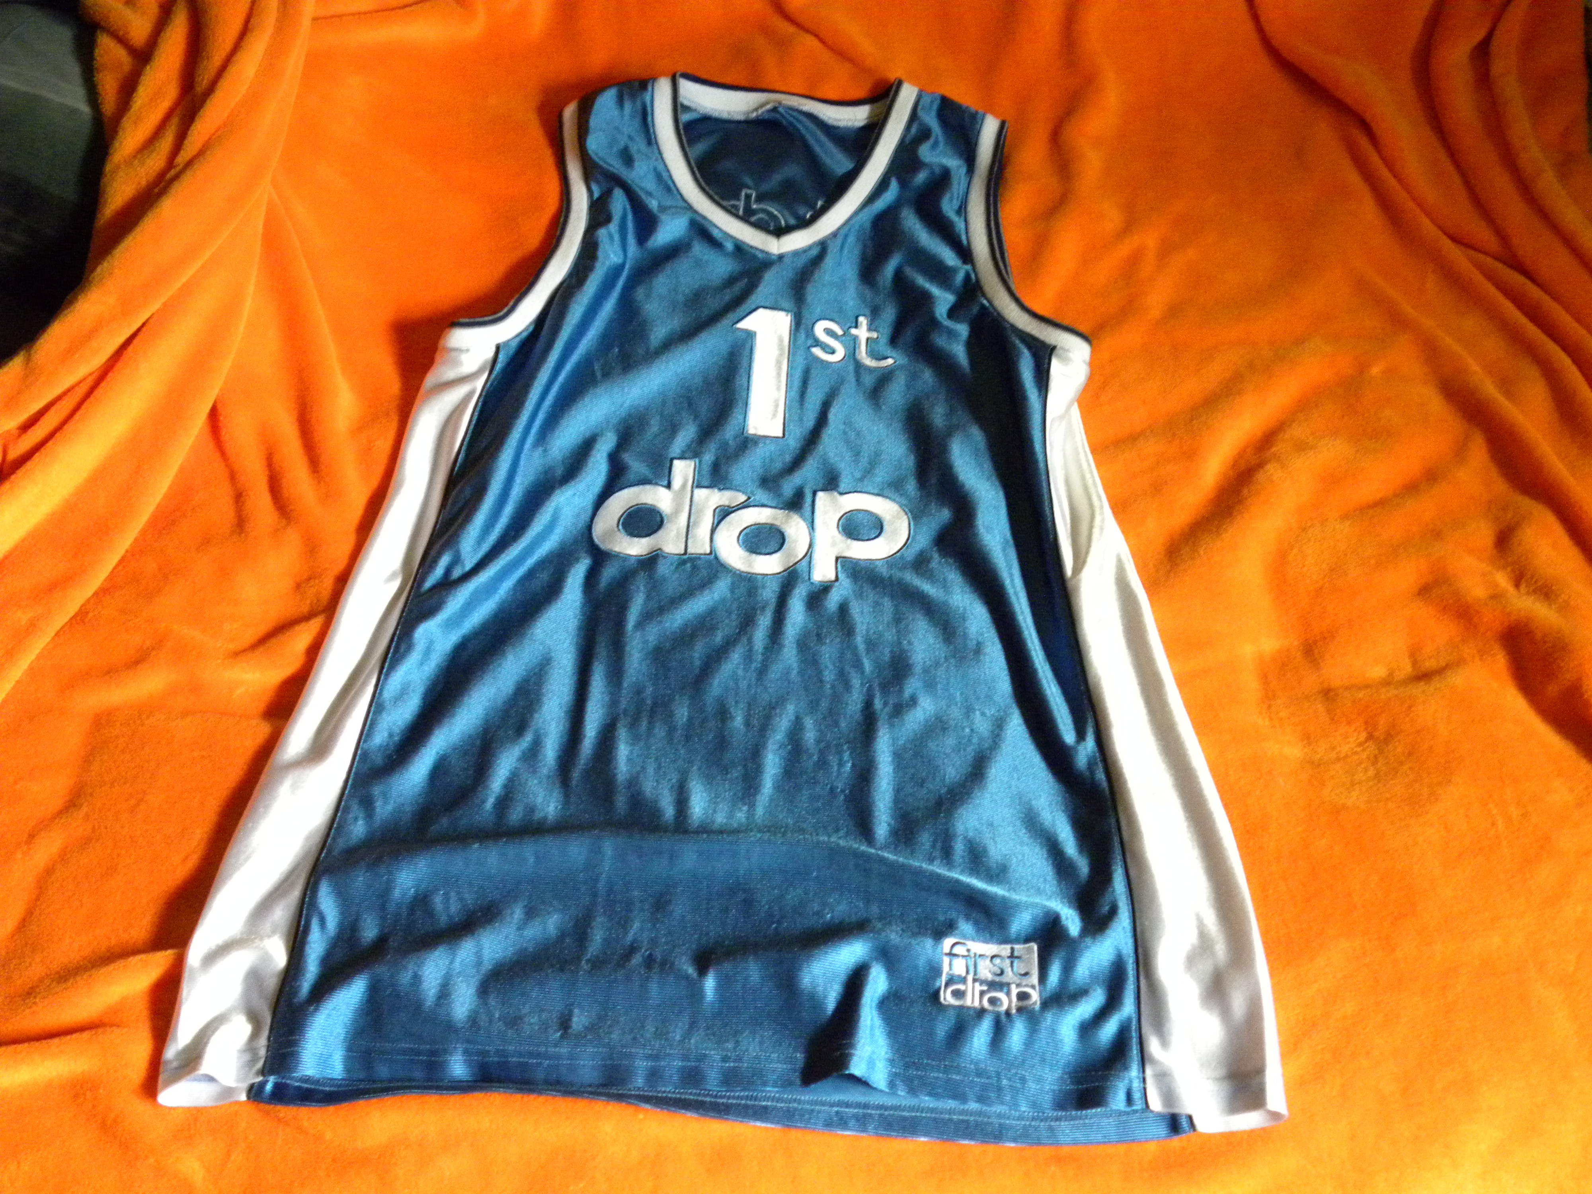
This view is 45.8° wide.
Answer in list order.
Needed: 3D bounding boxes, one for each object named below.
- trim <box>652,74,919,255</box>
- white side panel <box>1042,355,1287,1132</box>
[{"bbox_3d":[-0.011,-0.330,1.436,0.211,0.040,0.190,2,57,1],"label":"trim"},{"bbox_3d":[0.220,0.057,1.184,0.090,0.040,0.560,-2,57,-1],"label":"white side panel"}]

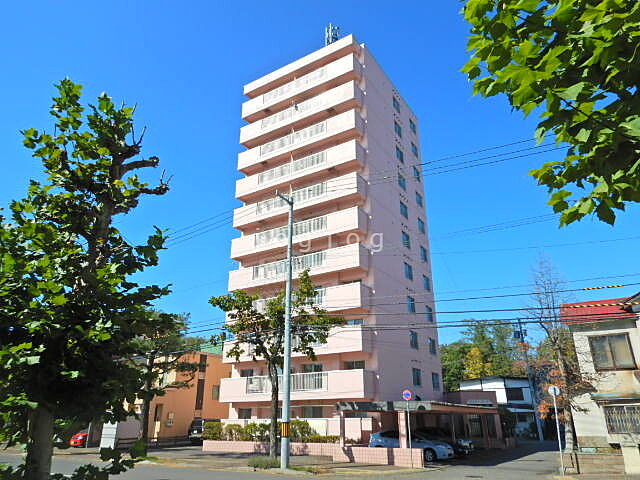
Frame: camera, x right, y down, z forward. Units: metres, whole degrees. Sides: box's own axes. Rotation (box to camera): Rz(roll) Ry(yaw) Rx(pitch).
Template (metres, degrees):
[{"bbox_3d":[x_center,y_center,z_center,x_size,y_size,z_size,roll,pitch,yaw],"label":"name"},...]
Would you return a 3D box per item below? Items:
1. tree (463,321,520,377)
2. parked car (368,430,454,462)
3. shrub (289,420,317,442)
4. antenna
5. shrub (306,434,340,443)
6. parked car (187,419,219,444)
[{"bbox_3d":[21.001,16.350,53.953,7.800,13.060,7.200,-8,-23,19],"label":"tree"},{"bbox_3d":[4.986,11.131,24.211,4.300,1.490,1.700,-13,-25,30],"label":"parked car"},{"bbox_3d":[-1.068,11.600,26.764,1.690,1.320,1.300,-9,-23,23],"label":"shrub"},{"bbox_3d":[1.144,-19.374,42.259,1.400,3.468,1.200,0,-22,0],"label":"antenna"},{"bbox_3d":[0.189,11.710,25.990,2.180,0.530,0.800,-9,-23,23],"label":"shrub"},{"bbox_3d":[-8.663,15.991,37.091,1.680,1.780,4.300,-13,-25,30],"label":"parked car"}]

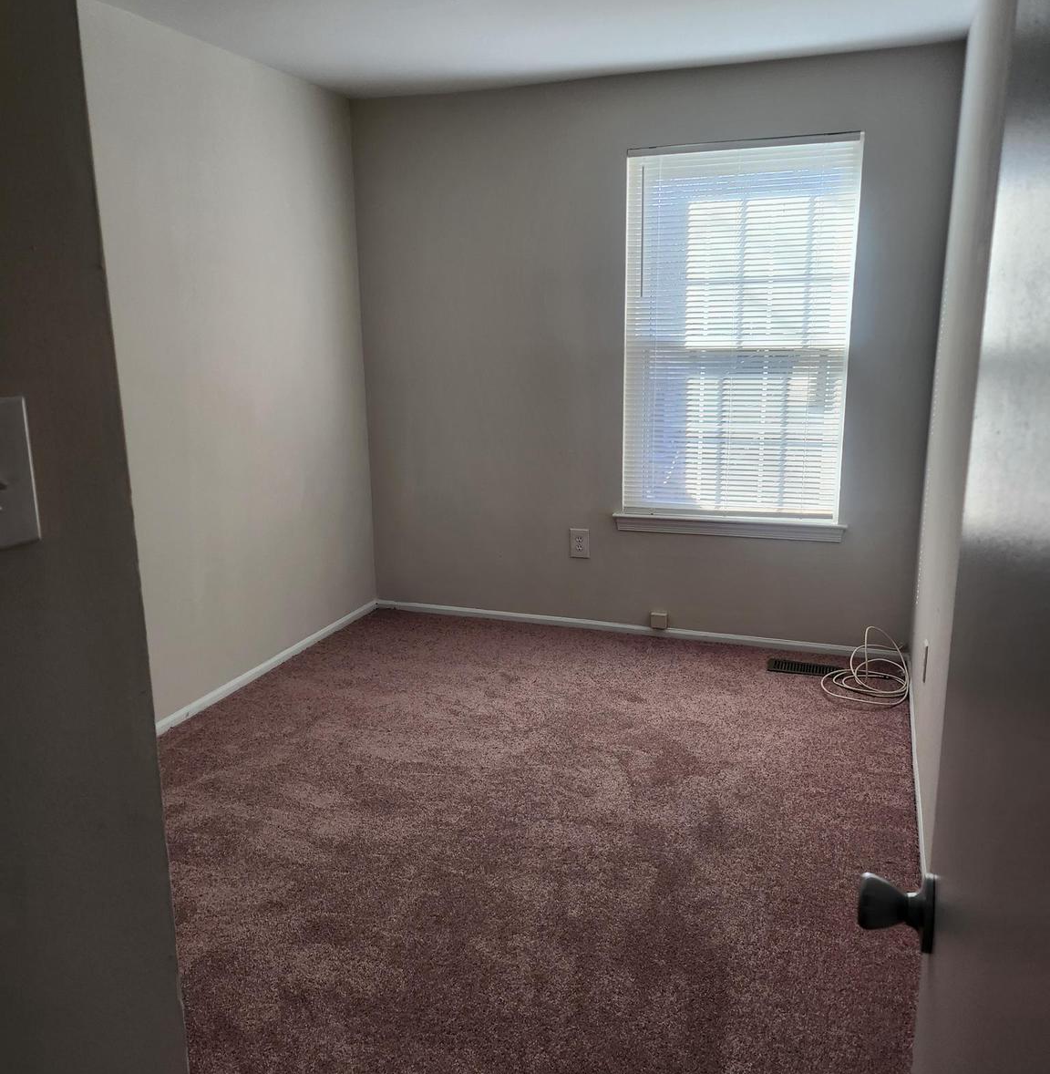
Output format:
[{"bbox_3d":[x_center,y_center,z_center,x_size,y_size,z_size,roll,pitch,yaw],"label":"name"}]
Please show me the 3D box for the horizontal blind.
[{"bbox_3d":[0.875,-0.831,4.057,0.928,1.528,0.080,4,14,20],"label":"horizontal blind"}]

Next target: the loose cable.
[{"bbox_3d":[1.354,0.479,3.837,0.340,0.200,0.500,4,14,20],"label":"loose cable"}]

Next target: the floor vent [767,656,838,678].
[{"bbox_3d":[1.168,0.546,3.978,0.323,0.015,0.144,4,14,20],"label":"floor vent"}]

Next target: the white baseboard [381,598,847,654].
[{"bbox_3d":[0.434,0.421,4.484,2.499,0.046,0.016,4,14,20],"label":"white baseboard"}]

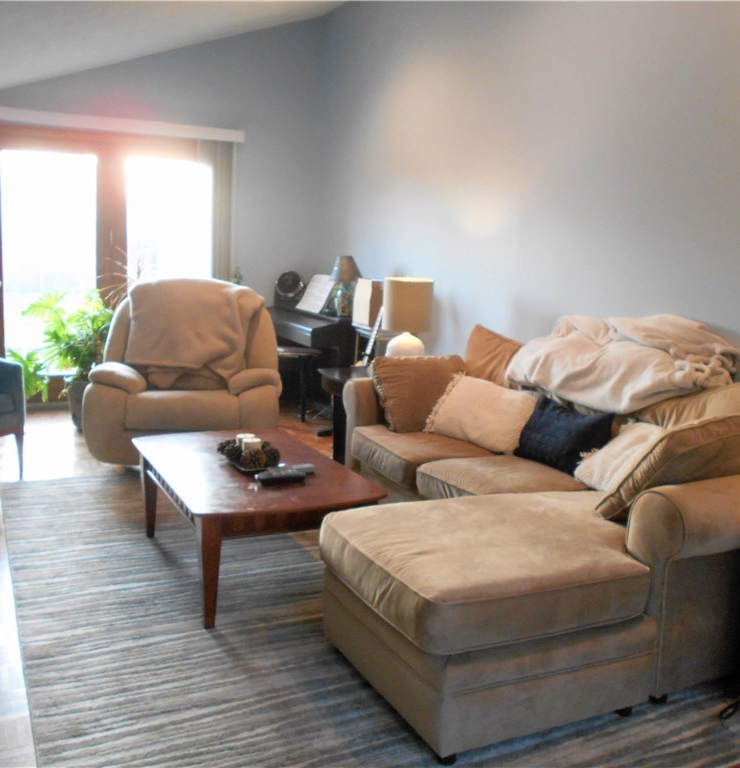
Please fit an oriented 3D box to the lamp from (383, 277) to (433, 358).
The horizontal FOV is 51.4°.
[{"bbox_3d":[0.219,-0.353,4.492,0.300,0.560,0.300,2,7,0],"label":"lamp"}]

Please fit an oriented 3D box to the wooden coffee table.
[{"bbox_3d":[-0.487,0.481,2.995,0.660,0.365,1.210,-2,8,-26],"label":"wooden coffee table"}]

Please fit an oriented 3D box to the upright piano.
[{"bbox_3d":[-0.427,-0.134,6.117,0.410,0.830,1.400,-1,7,-18],"label":"upright piano"}]

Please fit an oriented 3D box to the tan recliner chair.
[{"bbox_3d":[-1.116,-0.101,4.745,1.080,1.050,0.980,0,7,-10],"label":"tan recliner chair"}]

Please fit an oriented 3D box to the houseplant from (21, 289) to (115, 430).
[{"bbox_3d":[-2.130,-0.167,5.469,0.700,1.020,0.750,-2,8,-26],"label":"houseplant"}]

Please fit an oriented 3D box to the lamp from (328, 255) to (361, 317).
[{"bbox_3d":[-0.188,-0.726,5.666,0.250,0.470,0.250,2,7,0],"label":"lamp"}]

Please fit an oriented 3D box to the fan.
[{"bbox_3d":[-0.680,-0.799,6.500,0.260,0.330,0.210,4,8,21],"label":"fan"}]

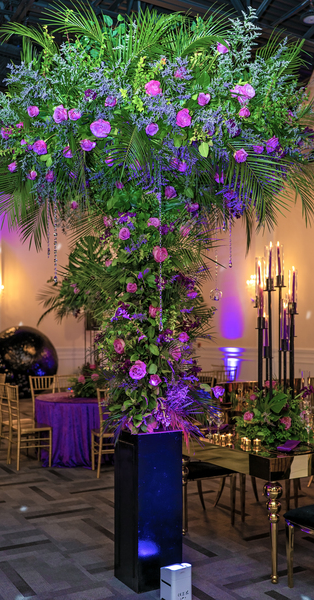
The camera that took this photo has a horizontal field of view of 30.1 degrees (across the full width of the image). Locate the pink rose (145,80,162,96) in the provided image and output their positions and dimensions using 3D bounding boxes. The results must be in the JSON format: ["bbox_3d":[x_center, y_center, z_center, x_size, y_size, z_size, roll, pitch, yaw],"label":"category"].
[{"bbox_3d":[-0.022,-1.233,3.401,0.096,0.084,0.077,0,-4,0],"label":"pink rose"}]

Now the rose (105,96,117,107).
[{"bbox_3d":[-0.239,-1.041,3.060,0.064,0.058,0.058,-1,-3,11],"label":"rose"}]

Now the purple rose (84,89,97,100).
[{"bbox_3d":[-0.343,-1.060,3.020,0.067,0.065,0.060,0,-2,6],"label":"purple rose"}]

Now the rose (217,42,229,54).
[{"bbox_3d":[0.416,-1.575,3.647,0.078,0.081,0.068,1,-4,-11],"label":"rose"}]

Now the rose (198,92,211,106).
[{"bbox_3d":[0.280,-1.185,3.457,0.077,0.074,0.064,1,-4,-17],"label":"rose"}]

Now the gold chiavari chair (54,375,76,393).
[{"bbox_3d":[-1.130,1.491,7.877,0.400,0.920,0.420,1,-4,-22],"label":"gold chiavari chair"}]

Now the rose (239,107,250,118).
[{"bbox_3d":[0.471,-1.009,3.140,0.060,0.064,0.058,1,-4,-24],"label":"rose"}]

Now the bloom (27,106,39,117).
[{"bbox_3d":[-0.661,-1.007,3.120,0.064,0.064,0.060,0,-2,11],"label":"bloom"}]

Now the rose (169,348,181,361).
[{"bbox_3d":[0.109,0.321,3.440,0.070,0.070,0.064,2,-4,-27],"label":"rose"}]

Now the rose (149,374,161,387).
[{"bbox_3d":[-0.008,0.474,3.434,0.074,0.071,0.061,0,-4,-6],"label":"rose"}]

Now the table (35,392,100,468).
[{"bbox_3d":[-0.780,1.619,7.450,1.620,0.757,1.620,0,-4,0],"label":"table"}]

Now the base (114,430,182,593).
[{"bbox_3d":[-0.055,1.258,3.609,0.302,0.906,0.302,2,-5,-30],"label":"base"}]

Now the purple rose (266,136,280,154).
[{"bbox_3d":[0.610,-0.816,3.080,0.071,0.095,0.070,0,-2,-12],"label":"purple rose"}]

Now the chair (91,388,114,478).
[{"bbox_3d":[-0.465,1.398,6.260,0.400,0.920,0.420,1,-3,-13],"label":"chair"}]

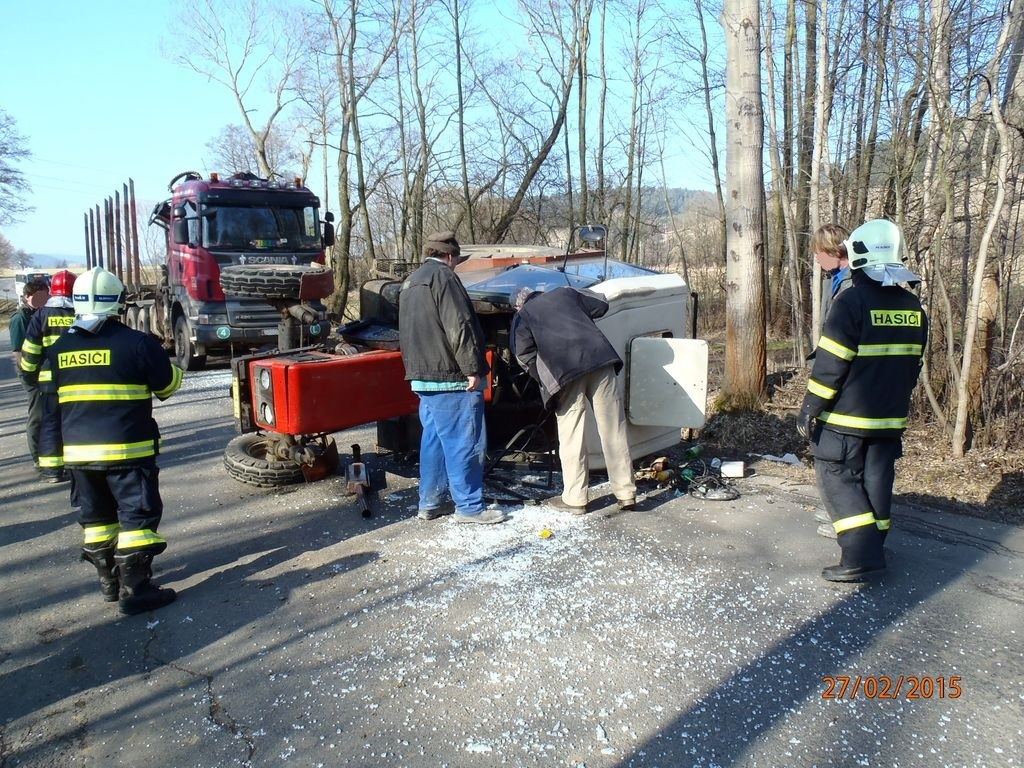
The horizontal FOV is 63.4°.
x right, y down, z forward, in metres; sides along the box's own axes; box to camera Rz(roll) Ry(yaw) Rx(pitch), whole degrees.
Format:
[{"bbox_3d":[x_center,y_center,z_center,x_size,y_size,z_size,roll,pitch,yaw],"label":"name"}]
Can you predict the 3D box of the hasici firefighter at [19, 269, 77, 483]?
[{"bbox_3d":[-3.857,-0.061,7.076,0.640,1.820,0.420,-4,8,-14],"label":"hasici firefighter"}]

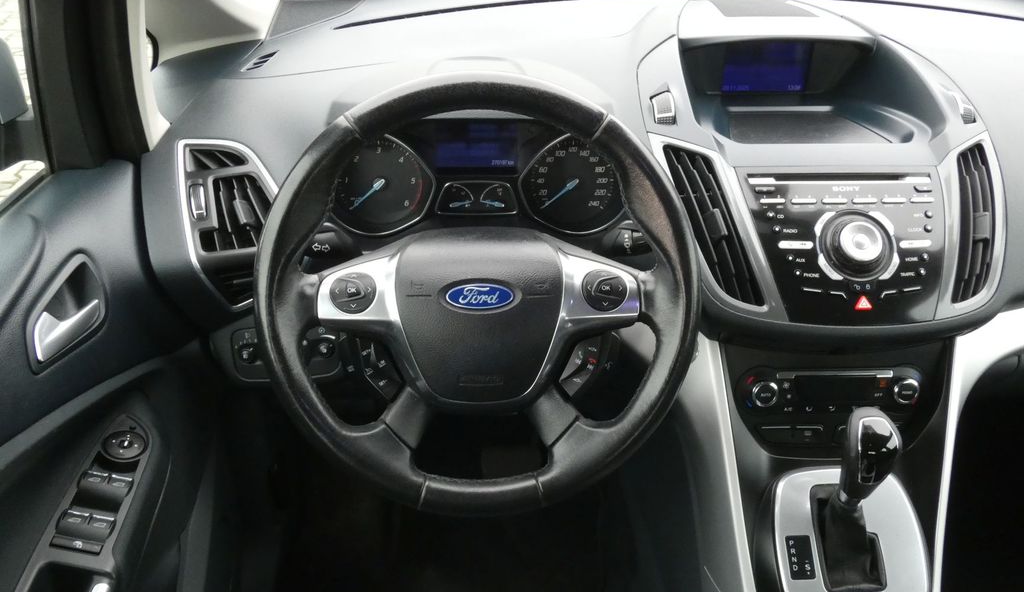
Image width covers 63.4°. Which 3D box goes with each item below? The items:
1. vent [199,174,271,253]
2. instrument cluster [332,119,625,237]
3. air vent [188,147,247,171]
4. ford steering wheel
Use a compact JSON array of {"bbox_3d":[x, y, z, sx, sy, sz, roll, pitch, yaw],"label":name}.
[{"bbox_3d":[-0.284,-0.086,0.858,0.083,0.081,0.035,-8,15,-14],"label":"vent"},{"bbox_3d":[-0.035,-0.126,0.872,0.308,0.128,0.055,0,13,-3],"label":"instrument cluster"},{"bbox_3d":[-0.301,-0.141,0.848,0.060,0.024,0.030,-8,15,-14],"label":"air vent"},{"bbox_3d":[-0.027,0.002,0.715,0.375,0.375,0.100,0,10,-3],"label":"ford steering wheel"}]

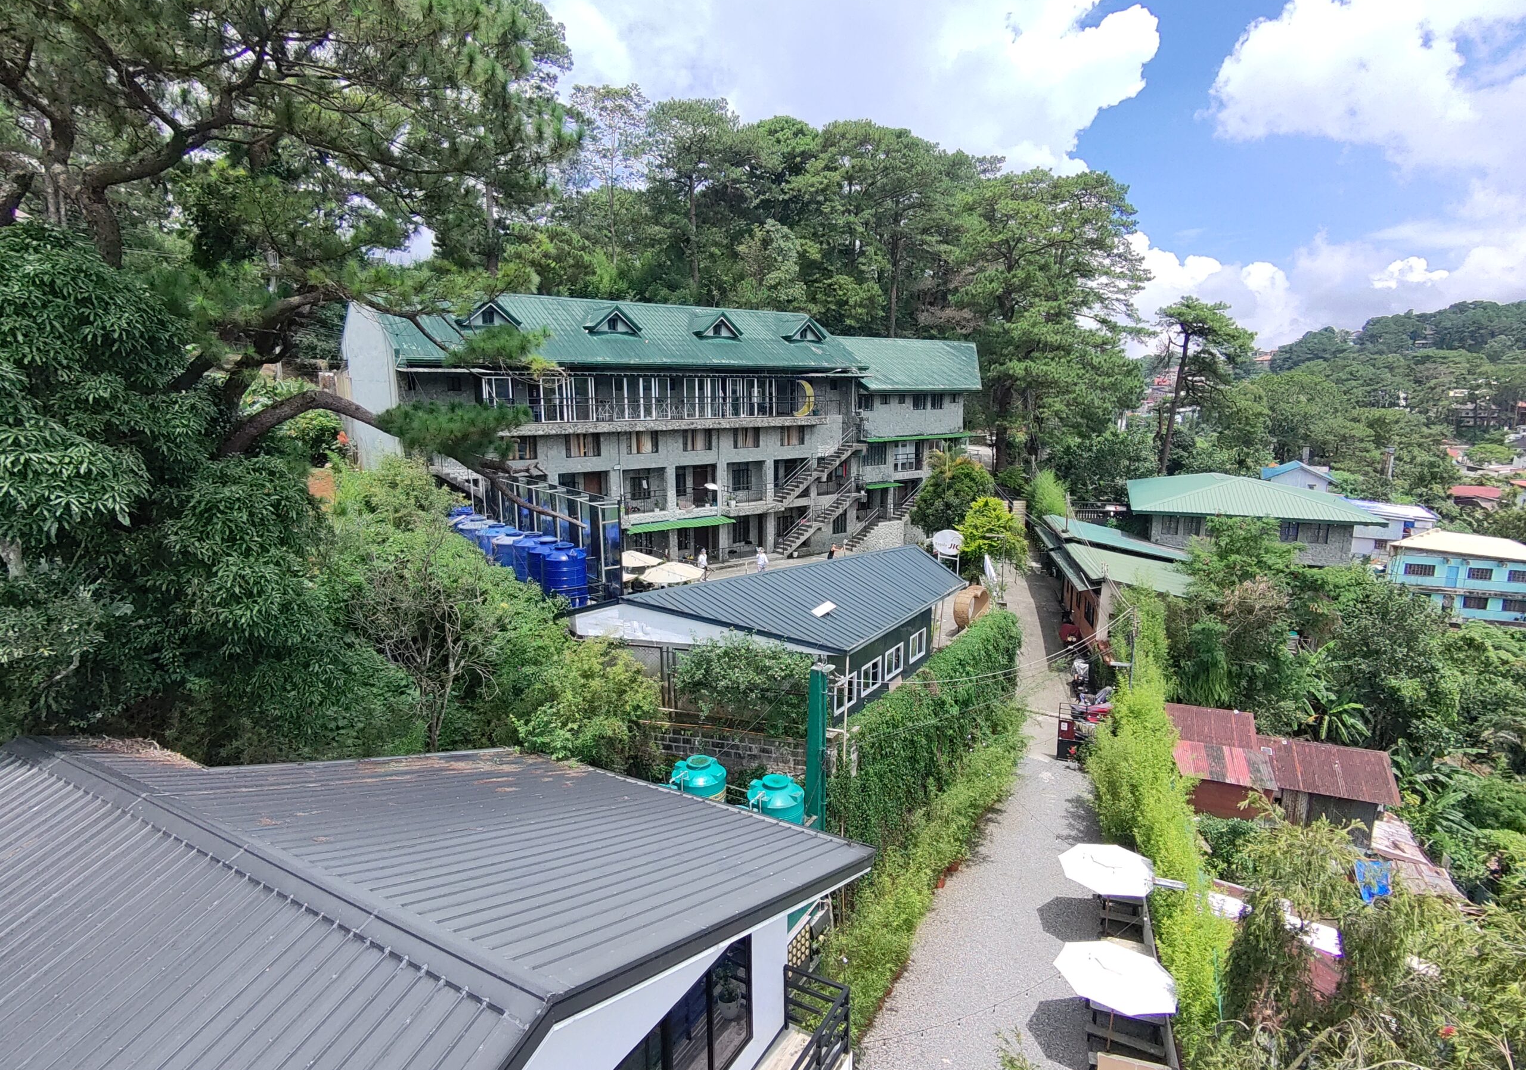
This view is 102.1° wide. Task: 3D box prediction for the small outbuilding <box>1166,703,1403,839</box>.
[{"bbox_3d":[19.113,8.806,23.200,6.500,3.500,3.300,2,10,16],"label":"small outbuilding"}]

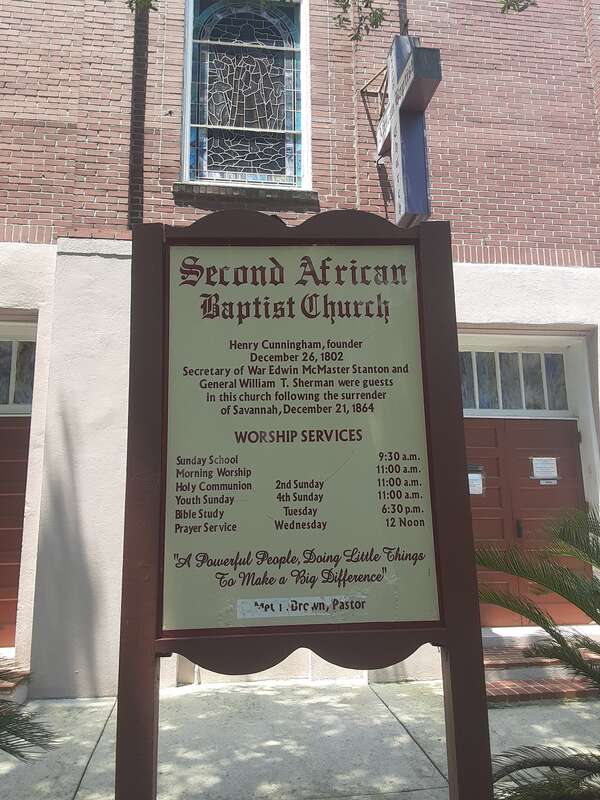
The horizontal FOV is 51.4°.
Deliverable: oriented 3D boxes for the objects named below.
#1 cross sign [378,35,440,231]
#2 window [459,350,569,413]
[{"bbox_3d":[1.052,-2.562,6.007,0.250,1.820,1.220,1,-10,-6],"label":"cross sign"},{"bbox_3d":[2.197,-0.200,6.805,1.480,0.630,0.080,1,-10,-6],"label":"window"}]

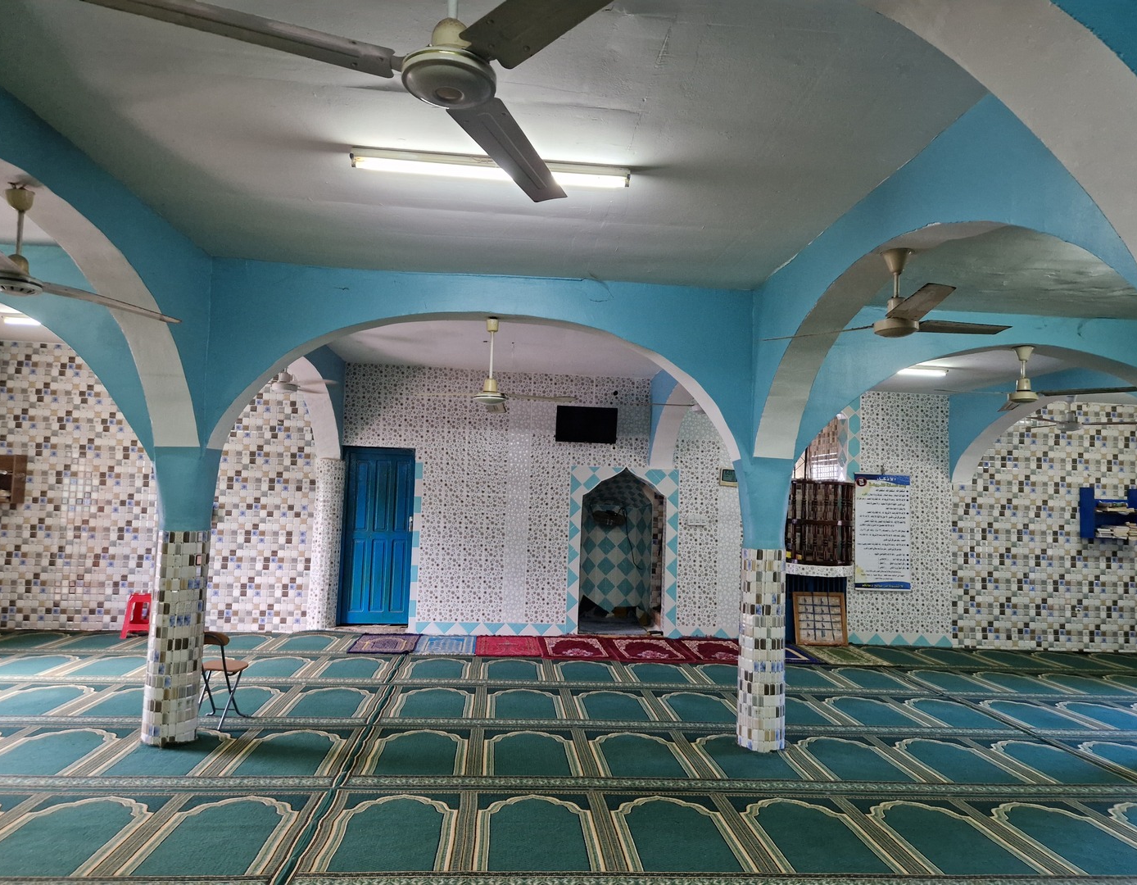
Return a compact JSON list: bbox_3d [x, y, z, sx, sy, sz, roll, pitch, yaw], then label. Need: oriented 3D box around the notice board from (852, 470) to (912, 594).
[{"bbox_3d":[3.791,1.086,9.432,0.695,1.380,0.020,2,-4,-4],"label":"notice board"}]

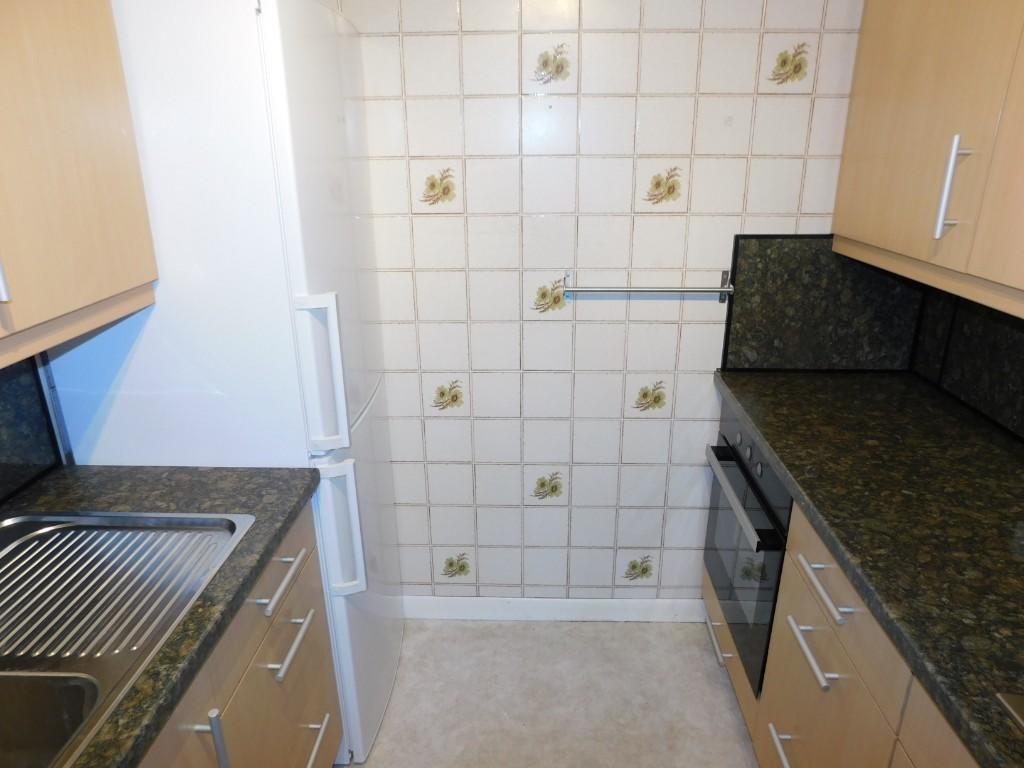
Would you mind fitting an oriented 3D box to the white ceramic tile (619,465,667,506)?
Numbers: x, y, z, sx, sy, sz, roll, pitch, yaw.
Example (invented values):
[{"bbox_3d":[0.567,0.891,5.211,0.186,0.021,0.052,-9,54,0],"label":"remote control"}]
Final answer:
[{"bbox_3d":[0.414,0.322,2.156,0.150,0.150,0.009,0,20,2],"label":"white ceramic tile"}]

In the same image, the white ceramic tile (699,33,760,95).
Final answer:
[{"bbox_3d":[0.565,-0.833,1.767,0.151,0.150,0.009,0,19,1],"label":"white ceramic tile"}]

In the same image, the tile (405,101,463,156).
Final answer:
[{"bbox_3d":[-0.204,-0.683,1.813,0.150,0.150,0.010,0,20,1],"label":"tile"}]

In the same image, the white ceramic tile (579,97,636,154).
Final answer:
[{"bbox_3d":[0.256,-0.686,1.814,0.150,0.150,0.009,0,20,2],"label":"white ceramic tile"}]

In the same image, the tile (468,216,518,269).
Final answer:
[{"bbox_3d":[-0.048,-0.395,1.915,0.150,0.150,0.010,0,20,1],"label":"tile"}]

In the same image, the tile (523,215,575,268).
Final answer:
[{"bbox_3d":[0.104,-0.401,1.927,0.151,0.150,0.009,0,19,1],"label":"tile"}]

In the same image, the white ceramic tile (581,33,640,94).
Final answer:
[{"bbox_3d":[0.252,-0.826,1.755,0.150,0.150,0.010,0,19,2],"label":"white ceramic tile"}]

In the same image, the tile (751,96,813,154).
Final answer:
[{"bbox_3d":[0.709,-0.680,1.791,0.150,0.150,0.009,0,20,2],"label":"tile"}]

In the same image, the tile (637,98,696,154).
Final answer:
[{"bbox_3d":[0.405,-0.682,1.800,0.150,0.150,0.010,0,19,2],"label":"tile"}]

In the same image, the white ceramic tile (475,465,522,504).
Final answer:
[{"bbox_3d":[-0.042,0.324,2.175,0.150,0.150,0.010,0,20,1],"label":"white ceramic tile"}]

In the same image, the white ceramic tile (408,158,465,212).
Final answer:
[{"bbox_3d":[-0.202,-0.539,1.865,0.150,0.150,0.010,0,20,1],"label":"white ceramic tile"}]

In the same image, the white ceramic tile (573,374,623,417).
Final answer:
[{"bbox_3d":[0.262,0.036,2.065,0.150,0.150,0.010,0,20,1],"label":"white ceramic tile"}]

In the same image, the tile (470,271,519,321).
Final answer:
[{"bbox_3d":[-0.048,-0.255,1.980,0.150,0.150,0.009,0,20,2],"label":"tile"}]

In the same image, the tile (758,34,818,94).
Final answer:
[{"bbox_3d":[0.710,-0.822,1.748,0.150,0.150,0.009,0,20,2],"label":"tile"}]

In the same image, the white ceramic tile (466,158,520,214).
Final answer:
[{"bbox_3d":[-0.051,-0.545,1.876,0.150,0.150,0.009,0,20,2],"label":"white ceramic tile"}]

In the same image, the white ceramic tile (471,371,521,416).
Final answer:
[{"bbox_3d":[-0.044,0.035,2.068,0.150,0.150,0.009,0,20,2],"label":"white ceramic tile"}]

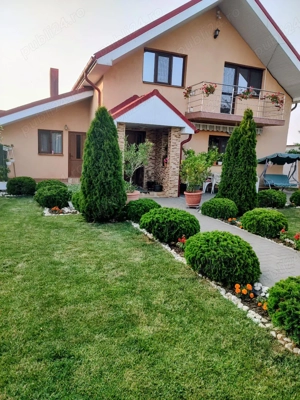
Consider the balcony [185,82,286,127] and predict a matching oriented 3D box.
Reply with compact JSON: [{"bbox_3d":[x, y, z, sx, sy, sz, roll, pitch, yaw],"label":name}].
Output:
[{"bbox_3d":[3.635,-3.893,11.672,4.080,1.300,1.300,-1,11,-19],"label":"balcony"}]

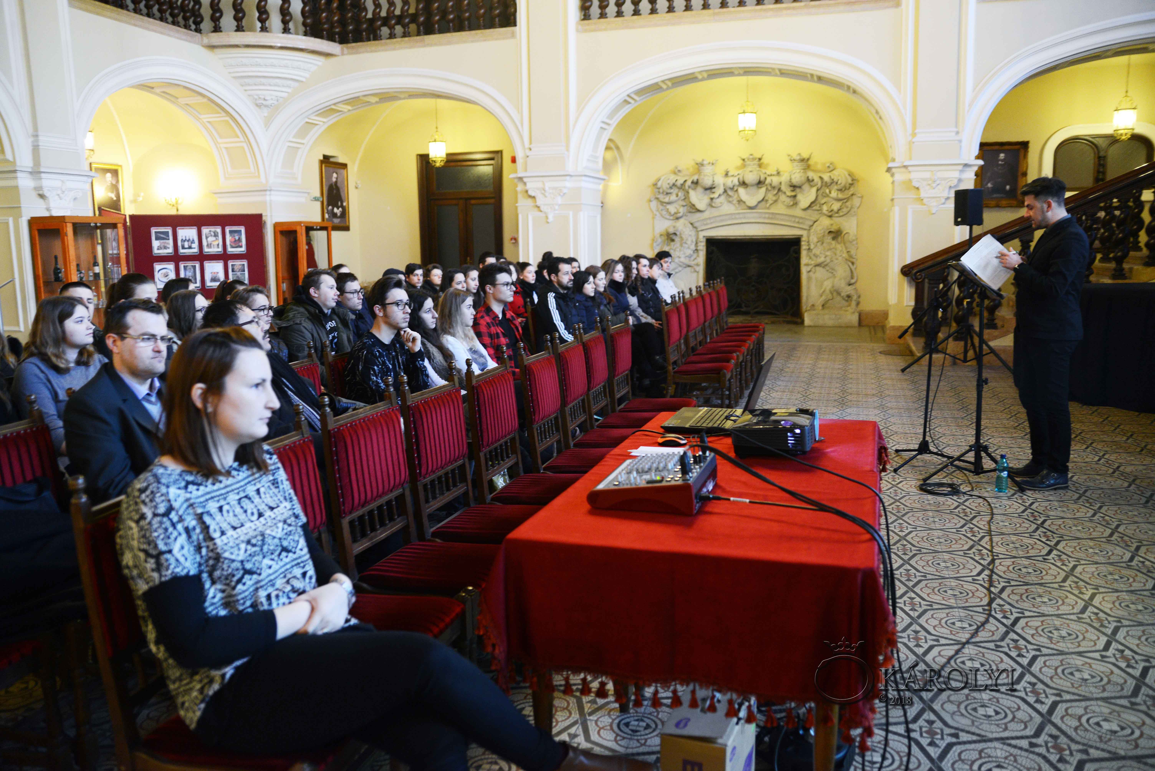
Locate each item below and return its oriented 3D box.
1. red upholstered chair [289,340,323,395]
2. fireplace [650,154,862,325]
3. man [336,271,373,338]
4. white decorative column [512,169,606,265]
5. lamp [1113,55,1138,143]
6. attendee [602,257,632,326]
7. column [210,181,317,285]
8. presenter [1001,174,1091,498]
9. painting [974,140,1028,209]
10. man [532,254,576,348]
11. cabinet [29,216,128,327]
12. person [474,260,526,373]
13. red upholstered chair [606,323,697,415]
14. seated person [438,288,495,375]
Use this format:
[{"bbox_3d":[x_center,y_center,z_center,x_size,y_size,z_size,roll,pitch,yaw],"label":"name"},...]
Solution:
[{"bbox_3d":[-1.088,0.336,4.091,0.530,1.045,0.470,1,9,16],"label":"red upholstered chair"},{"bbox_3d":[3.043,-2.502,15.716,3.550,2.920,0.500,1,9,16],"label":"fireplace"},{"bbox_3d":[-1.106,-0.026,5.429,0.780,1.300,0.500,2,9,18],"label":"man"},{"bbox_3d":[-0.291,-2.053,14.399,1.130,2.560,1.350,1,9,16],"label":"white decorative column"},{"bbox_3d":[7.821,-4.152,12.870,0.290,1.280,0.290,2,9,17],"label":"lamp"},{"bbox_3d":[0.625,-0.584,8.916,0.780,1.310,0.460,4,10,27],"label":"attendee"},{"bbox_3d":[-5.319,-2.076,15.367,1.150,2.540,1.050,2,9,17],"label":"column"},{"bbox_3d":[2.723,-0.306,5.275,0.490,1.784,0.490,1,9,12],"label":"presenter"},{"bbox_3d":[6.864,-3.408,14.579,0.820,1.060,0.080,1,9,16],"label":"painting"},{"bbox_3d":[0.092,-0.341,7.256,0.800,1.360,0.520,2,9,17],"label":"man"},{"bbox_3d":[-5.964,-1.065,10.917,0.621,1.900,0.771,4,9,28],"label":"cabinet"},{"bbox_3d":[-0.218,-0.033,5.216,0.780,1.350,0.500,2,9,18],"label":"person"},{"bbox_3d":[0.457,0.076,5.502,0.540,1.030,0.480,2,9,18],"label":"red upholstered chair"},{"bbox_3d":[-0.370,0.098,4.754,0.780,1.230,0.450,2,9,18],"label":"seated person"}]

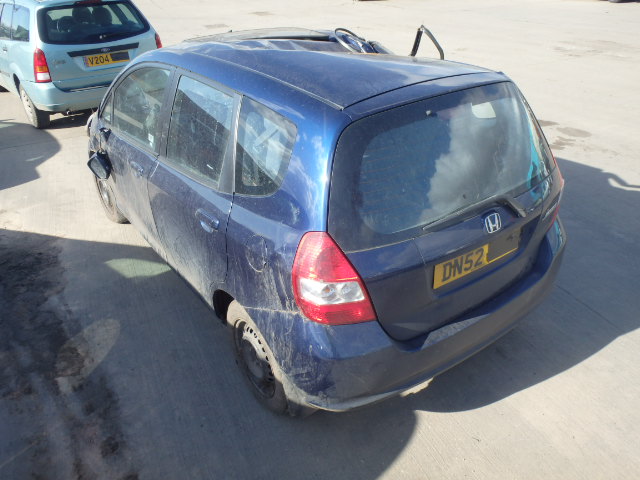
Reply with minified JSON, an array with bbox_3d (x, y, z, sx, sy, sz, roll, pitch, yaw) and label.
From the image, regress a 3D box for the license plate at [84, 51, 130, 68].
[{"bbox_3d":[-2.527,-2.159,6.181,0.520,0.111,0.015,-23,27,-34],"label":"license plate"}]

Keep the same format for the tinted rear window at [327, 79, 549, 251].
[{"bbox_3d":[0.548,-0.338,2.052,1.260,0.470,0.110,-20,12,-30],"label":"tinted rear window"}]

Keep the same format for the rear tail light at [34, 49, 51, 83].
[{"bbox_3d":[-3.169,-1.970,5.846,0.155,0.375,0.165,-23,36,-34],"label":"rear tail light"}]

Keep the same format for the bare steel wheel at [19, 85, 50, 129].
[{"bbox_3d":[-3.650,-1.747,6.659,0.190,0.605,0.605,-23,36,-34],"label":"bare steel wheel"}]

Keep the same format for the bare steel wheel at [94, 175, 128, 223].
[{"bbox_3d":[-1.660,-0.409,4.192,0.180,0.575,0.575,-20,34,-30],"label":"bare steel wheel"}]

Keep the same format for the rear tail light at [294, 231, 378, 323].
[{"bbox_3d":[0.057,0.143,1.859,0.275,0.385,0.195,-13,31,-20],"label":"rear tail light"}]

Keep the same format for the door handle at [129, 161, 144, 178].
[{"bbox_3d":[-1.055,-0.411,2.997,0.045,0.065,0.200,-20,34,-30],"label":"door handle"}]

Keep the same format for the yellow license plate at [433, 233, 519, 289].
[{"bbox_3d":[0.654,0.069,2.122,0.520,0.111,0.015,-20,32,-30],"label":"yellow license plate"}]

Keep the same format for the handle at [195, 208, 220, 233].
[{"bbox_3d":[-0.487,-0.080,2.261,0.045,0.065,0.200,-20,34,-30],"label":"handle"}]

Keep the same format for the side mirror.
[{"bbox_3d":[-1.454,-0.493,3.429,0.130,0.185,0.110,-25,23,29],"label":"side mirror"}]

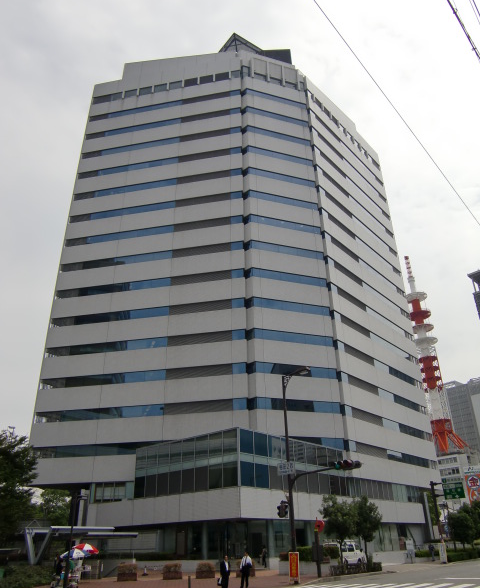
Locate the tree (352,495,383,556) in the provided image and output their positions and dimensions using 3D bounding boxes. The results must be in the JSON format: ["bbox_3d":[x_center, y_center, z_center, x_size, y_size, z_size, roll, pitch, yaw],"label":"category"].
[{"bbox_3d":[10.021,18.639,40.691,2.600,5.379,2.600,-1,-28,0],"label":"tree"}]

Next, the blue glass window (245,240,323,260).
[{"bbox_3d":[5.708,-5.386,63.723,10.017,1.263,0.200,8,-28,-18],"label":"blue glass window"}]

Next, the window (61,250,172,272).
[{"bbox_3d":[-16.258,-4.288,67.948,15.525,1.314,0.300,-6,-28,9],"label":"window"}]

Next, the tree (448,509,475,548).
[{"bbox_3d":[25.551,27.626,59.718,2.986,5.320,2.986,-1,-27,0],"label":"tree"}]

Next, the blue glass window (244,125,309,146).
[{"bbox_3d":[5.543,-23.128,75.580,10.095,1.294,0.300,8,-29,-17],"label":"blue glass window"}]

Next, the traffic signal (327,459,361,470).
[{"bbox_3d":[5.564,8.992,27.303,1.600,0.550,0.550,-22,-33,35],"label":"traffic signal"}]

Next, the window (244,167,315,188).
[{"bbox_3d":[5.513,-15.628,69.520,9.983,1.318,0.400,8,-28,-18],"label":"window"}]

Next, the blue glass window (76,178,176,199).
[{"bbox_3d":[-15.809,-14.329,71.170,14.901,1.277,0.400,-6,-27,10],"label":"blue glass window"}]

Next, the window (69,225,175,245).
[{"bbox_3d":[-15.584,-7.589,67.760,14.904,1.285,0.400,-6,-27,10],"label":"window"}]

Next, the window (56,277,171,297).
[{"bbox_3d":[-15.507,-0.670,63.326,14.712,1.236,0.200,-6,-27,10],"label":"window"}]

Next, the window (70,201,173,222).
[{"bbox_3d":[-15.774,-10.975,69.491,14.845,1.272,0.400,-6,-27,10],"label":"window"}]

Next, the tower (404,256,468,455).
[{"bbox_3d":[85.465,23.856,238.963,17.000,95.702,17.000,-22,-33,35],"label":"tower"}]

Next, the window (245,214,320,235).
[{"bbox_3d":[5.724,-8.764,65.442,9.991,1.271,0.200,8,-28,-18],"label":"window"}]

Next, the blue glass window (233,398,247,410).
[{"bbox_3d":[0.003,11.461,53.801,1.515,1.241,0.200,-6,-27,10],"label":"blue glass window"}]

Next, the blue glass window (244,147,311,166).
[{"bbox_3d":[5.422,-18.714,70.370,9.600,1.209,0.200,8,-28,-18],"label":"blue glass window"}]

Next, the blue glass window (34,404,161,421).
[{"bbox_3d":[-15.927,13.524,58.486,15.476,1.340,0.300,-6,-28,9],"label":"blue glass window"}]

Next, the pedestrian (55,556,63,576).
[{"bbox_3d":[-10.155,15.625,29.046,0.450,1.620,0.500,11,-29,-23],"label":"pedestrian"}]

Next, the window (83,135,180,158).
[{"bbox_3d":[-16.308,-21.779,77.178,15.402,1.287,0.300,-6,-28,9],"label":"window"}]

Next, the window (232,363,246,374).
[{"bbox_3d":[-0.025,7.986,55.524,1.509,1.271,0.200,-6,-27,10],"label":"window"}]

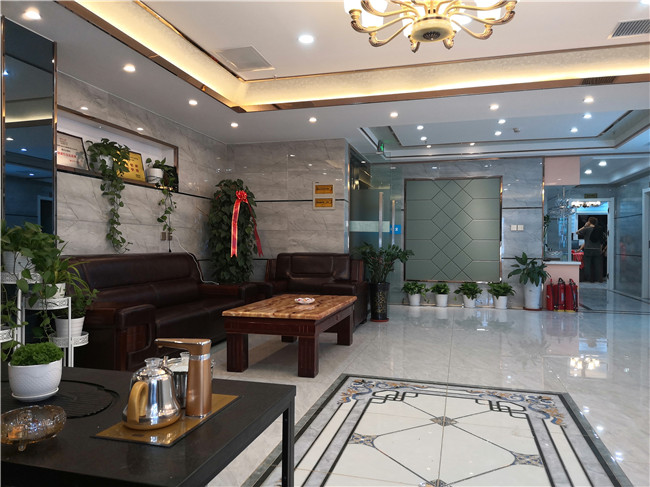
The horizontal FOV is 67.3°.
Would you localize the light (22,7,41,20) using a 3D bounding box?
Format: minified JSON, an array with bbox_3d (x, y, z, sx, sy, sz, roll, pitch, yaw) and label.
[{"bbox_3d":[-1.808,-1.424,3.005,0.100,0.030,0.100,0,0,16],"label":"light"}]

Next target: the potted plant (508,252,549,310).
[{"bbox_3d":[3.239,0.608,7.755,0.600,0.910,0.560,0,0,16],"label":"potted plant"}]

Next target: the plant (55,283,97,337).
[{"bbox_3d":[-1.416,0.396,2.780,0.235,0.325,0.235,0,0,15],"label":"plant"}]

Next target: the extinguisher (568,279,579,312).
[{"bbox_3d":[3.768,0.785,7.430,0.150,0.505,0.150,0,0,15],"label":"extinguisher"}]

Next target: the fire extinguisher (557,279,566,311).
[{"bbox_3d":[3.737,0.805,7.700,0.155,0.520,0.160,0,0,16],"label":"fire extinguisher"}]

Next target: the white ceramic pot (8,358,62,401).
[{"bbox_3d":[-0.824,0.380,1.390,0.134,0.097,0.134,0,0,0],"label":"white ceramic pot"}]

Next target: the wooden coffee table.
[{"bbox_3d":[-0.237,0.781,4.412,0.795,0.472,1.390,0,0,15],"label":"wooden coffee table"}]

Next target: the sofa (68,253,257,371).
[{"bbox_3d":[-1.560,0.578,4.707,0.900,0.930,2.360,0,0,16],"label":"sofa"}]

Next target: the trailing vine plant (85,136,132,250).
[{"bbox_3d":[-1.914,-0.426,4.328,0.340,1.000,0.410,0,0,15],"label":"trailing vine plant"}]

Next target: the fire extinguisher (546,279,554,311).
[{"bbox_3d":[3.597,0.814,7.739,0.145,0.500,0.155,0,0,16],"label":"fire extinguisher"}]

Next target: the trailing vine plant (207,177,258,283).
[{"bbox_3d":[-1.125,0.105,5.970,0.570,1.820,0.570,0,0,15],"label":"trailing vine plant"}]

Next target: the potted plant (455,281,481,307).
[{"bbox_3d":[2.322,0.825,7.880,0.420,0.410,0.400,0,0,15],"label":"potted plant"}]

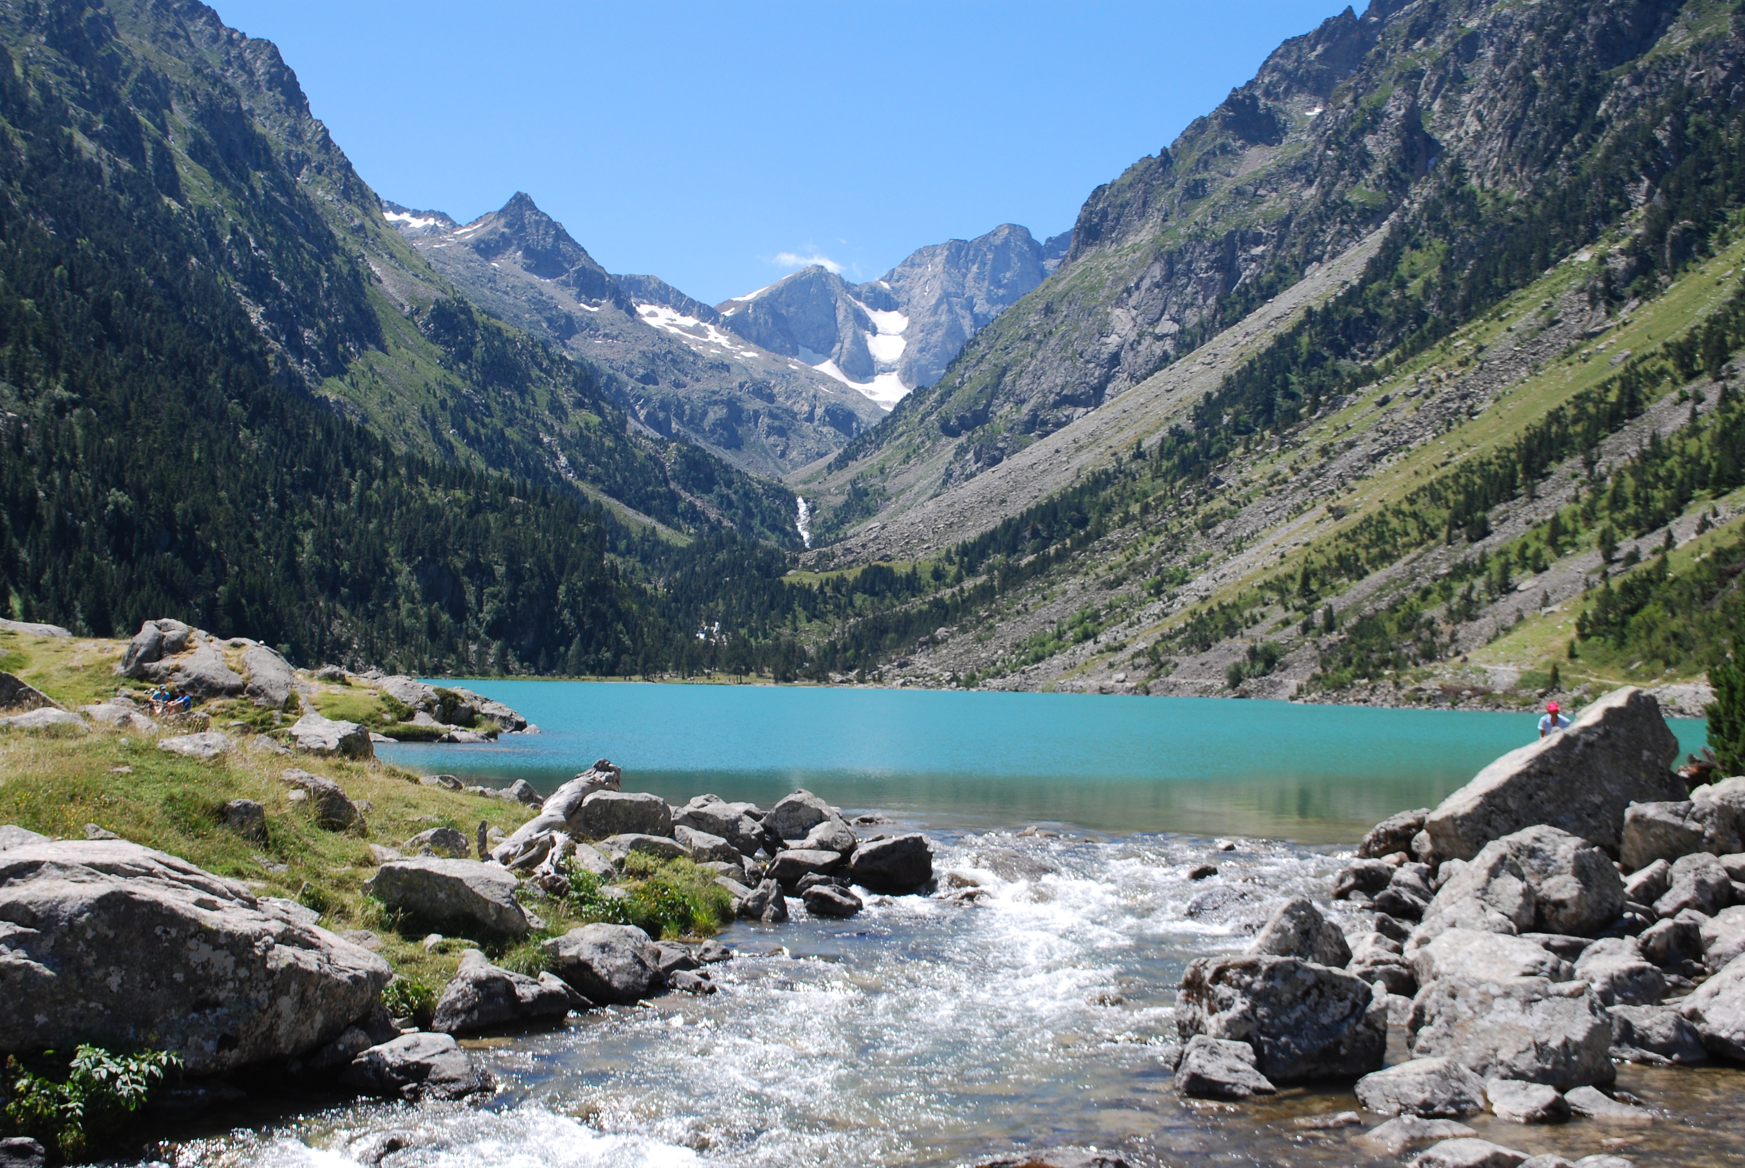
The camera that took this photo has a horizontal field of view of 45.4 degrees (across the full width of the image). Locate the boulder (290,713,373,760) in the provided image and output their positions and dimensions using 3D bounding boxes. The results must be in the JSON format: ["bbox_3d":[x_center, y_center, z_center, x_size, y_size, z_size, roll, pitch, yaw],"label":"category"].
[{"bbox_3d":[-13.225,3.731,51.000,2.100,1.150,1.700,1,-3,-14],"label":"boulder"}]

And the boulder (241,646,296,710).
[{"bbox_3d":[-19.054,2.975,66.000,1.800,2.100,2.200,1,-3,-16],"label":"boulder"}]

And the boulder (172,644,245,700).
[{"bbox_3d":[-20.994,2.737,66.000,2.400,1.800,2.300,1,-3,-18],"label":"boulder"}]

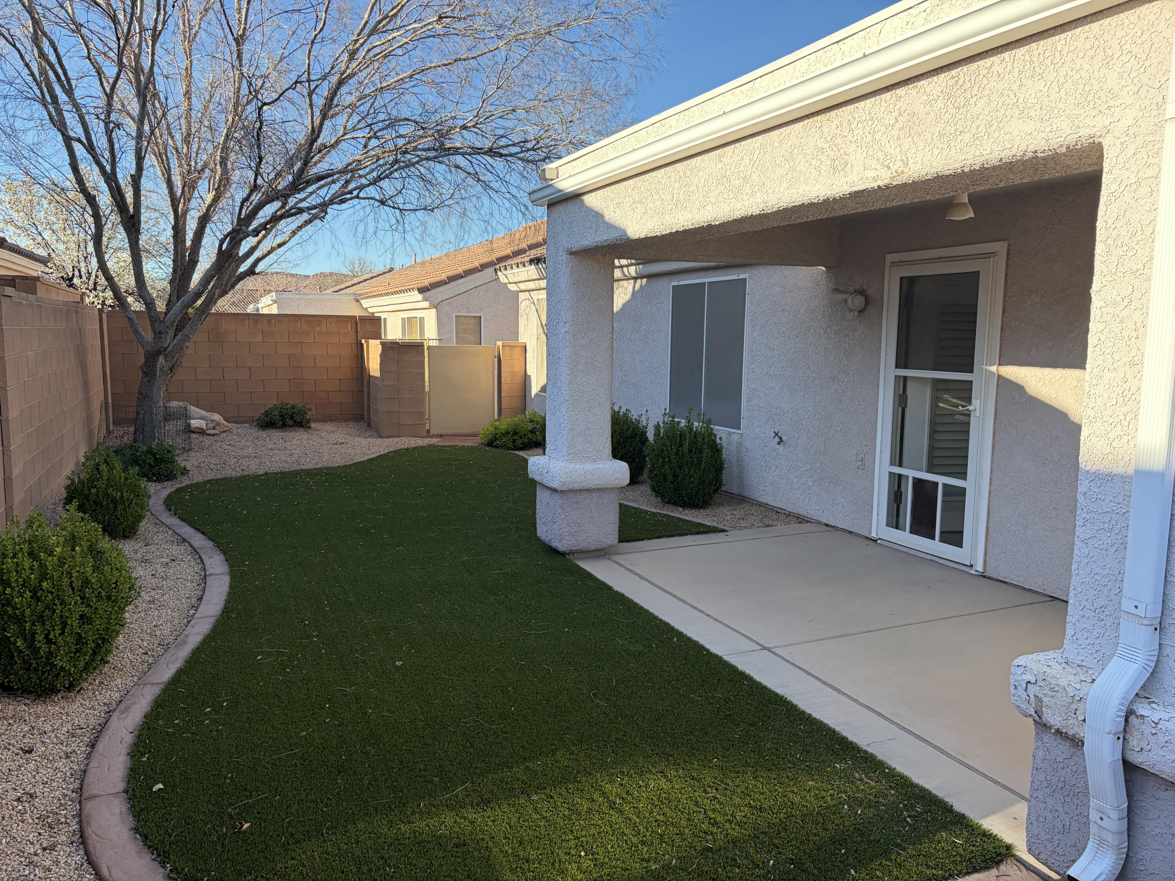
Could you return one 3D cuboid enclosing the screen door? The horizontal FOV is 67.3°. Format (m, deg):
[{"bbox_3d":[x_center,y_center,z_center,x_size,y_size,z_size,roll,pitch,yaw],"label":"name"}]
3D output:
[{"bbox_3d":[2.390,-0.219,6.188,0.060,2.040,0.900,-3,8,-24],"label":"screen door"}]

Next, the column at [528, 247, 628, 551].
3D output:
[{"bbox_3d":[-0.062,-0.291,6.376,0.580,2.090,0.580,-3,8,-24],"label":"column"}]

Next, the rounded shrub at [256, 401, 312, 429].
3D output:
[{"bbox_3d":[-4.630,-0.392,13.475,0.780,0.410,0.800,-3,8,-24],"label":"rounded shrub"}]

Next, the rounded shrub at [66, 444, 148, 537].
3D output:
[{"bbox_3d":[-3.521,0.384,6.451,0.570,0.660,0.570,-3,8,-24],"label":"rounded shrub"}]

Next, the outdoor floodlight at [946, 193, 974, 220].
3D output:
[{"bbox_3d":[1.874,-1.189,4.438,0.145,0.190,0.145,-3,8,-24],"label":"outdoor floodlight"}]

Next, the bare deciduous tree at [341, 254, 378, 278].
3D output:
[{"bbox_3d":[-12.948,-7.957,50.352,3.200,5.300,3.200,-3,8,-24],"label":"bare deciduous tree"}]

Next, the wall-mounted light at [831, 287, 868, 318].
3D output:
[{"bbox_3d":[2.002,-1.053,6.730,0.200,0.210,0.270,-3,8,-24],"label":"wall-mounted light"}]

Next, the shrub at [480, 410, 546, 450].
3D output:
[{"bbox_3d":[-0.909,-0.138,11.526,0.950,0.490,1.000,1,8,0],"label":"shrub"}]

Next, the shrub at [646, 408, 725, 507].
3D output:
[{"bbox_3d":[0.904,0.166,8.150,0.720,0.880,0.720,1,8,0],"label":"shrub"}]

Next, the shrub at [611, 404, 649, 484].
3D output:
[{"bbox_3d":[0.289,0.029,9.313,0.700,0.830,0.700,1,8,0],"label":"shrub"}]

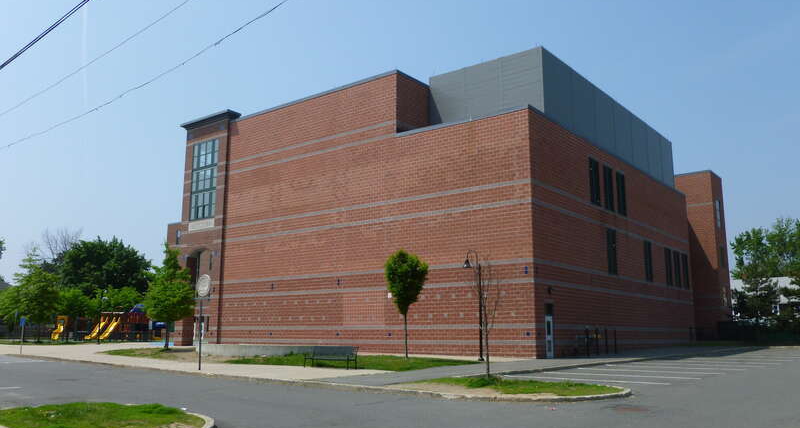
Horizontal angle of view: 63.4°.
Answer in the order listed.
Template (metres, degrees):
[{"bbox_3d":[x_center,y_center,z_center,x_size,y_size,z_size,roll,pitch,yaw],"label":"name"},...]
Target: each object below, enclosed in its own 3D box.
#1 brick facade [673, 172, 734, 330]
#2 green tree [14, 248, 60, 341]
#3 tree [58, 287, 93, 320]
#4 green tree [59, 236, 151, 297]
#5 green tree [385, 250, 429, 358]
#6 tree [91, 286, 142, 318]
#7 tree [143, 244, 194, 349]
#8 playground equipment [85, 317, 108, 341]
[{"bbox_3d":[28.002,4.224,60.632,4.300,15.600,4.100,-8,-13,38],"label":"brick facade"},{"bbox_3d":[-34.158,7.725,61.794,3.999,8.919,3.999,-8,-13,38],"label":"green tree"},{"bbox_3d":[-31.179,9.707,62.480,3.278,5.392,3.278,-8,-13,38],"label":"tree"},{"bbox_3d":[-43.946,10.874,96.353,13.513,15.197,13.513,-8,-13,38],"label":"green tree"},{"bbox_3d":[0.335,4.382,31.768,2.135,5.261,2.135,0,-10,0],"label":"green tree"},{"bbox_3d":[-33.287,11.719,76.557,5.635,6.259,5.635,-8,-13,38],"label":"tree"},{"bbox_3d":[-15.122,5.455,42.916,3.247,6.916,3.247,-8,-13,38],"label":"tree"},{"bbox_3d":[-31.893,12.053,68.000,0.800,2.500,2.600,-6,-12,30],"label":"playground equipment"}]

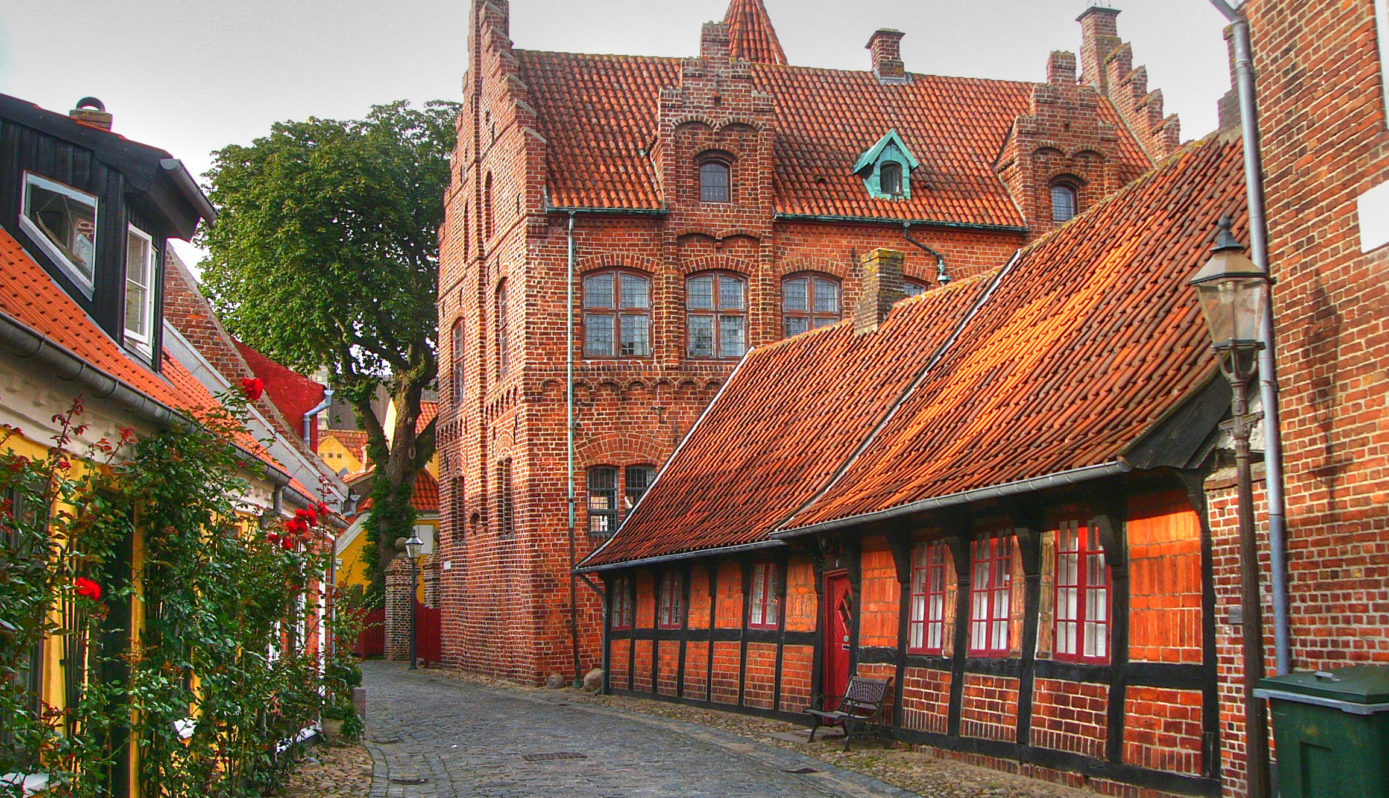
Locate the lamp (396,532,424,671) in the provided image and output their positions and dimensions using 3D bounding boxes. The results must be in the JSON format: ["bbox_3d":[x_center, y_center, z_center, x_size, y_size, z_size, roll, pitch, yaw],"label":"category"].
[{"bbox_3d":[-6.745,4.833,34.686,0.420,3.300,0.420,1,-8,-19],"label":"lamp"}]

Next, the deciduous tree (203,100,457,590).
[{"bbox_3d":[-9.315,-0.583,43.452,11.000,16.800,11.000,-1,-7,0],"label":"deciduous tree"}]

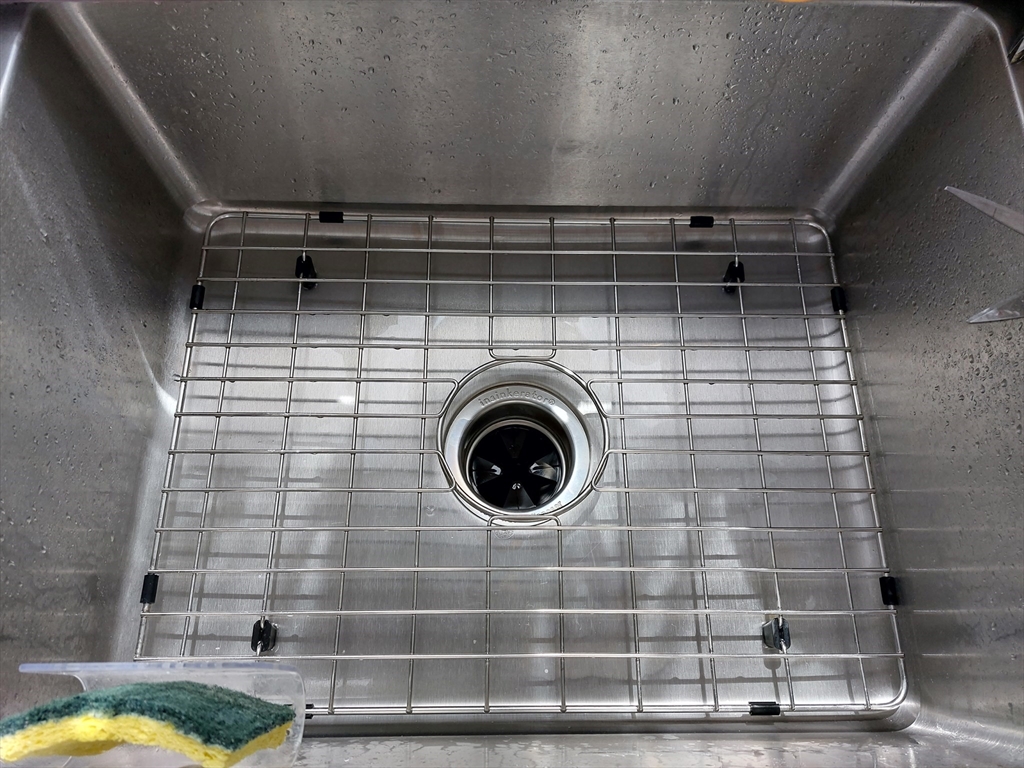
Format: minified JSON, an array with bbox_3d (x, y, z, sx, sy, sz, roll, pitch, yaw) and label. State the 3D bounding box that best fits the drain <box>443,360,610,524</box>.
[{"bbox_3d":[0.006,0.057,0.570,0.122,0.060,0.122,0,70,-1],"label":"drain"}]

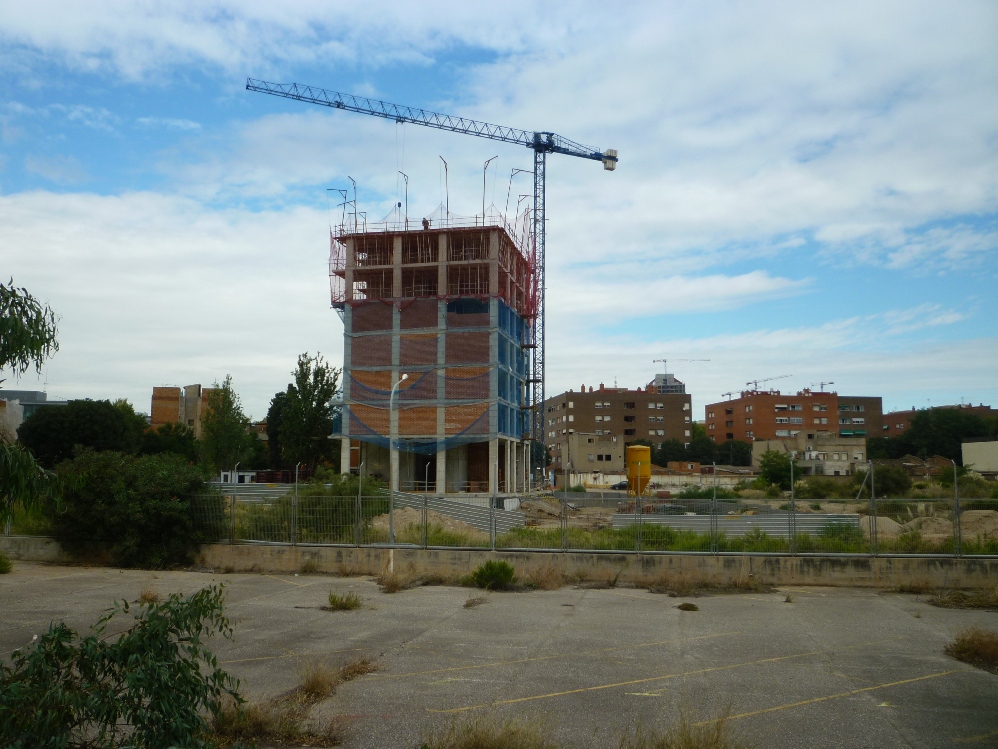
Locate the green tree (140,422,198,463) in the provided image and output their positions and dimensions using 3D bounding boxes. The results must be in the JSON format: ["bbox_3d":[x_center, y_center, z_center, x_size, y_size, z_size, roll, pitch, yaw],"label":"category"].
[{"bbox_3d":[-45.310,11.580,115.320,7.800,9.600,7.500,3,-8,-21],"label":"green tree"}]

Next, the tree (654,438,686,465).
[{"bbox_3d":[34.860,17.910,170.370,6.500,9.500,6.500,-1,-7,11],"label":"tree"}]

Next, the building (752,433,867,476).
[{"bbox_3d":[61.400,17.400,167.010,15.400,10.900,15.000,1,-7,-10],"label":"building"}]

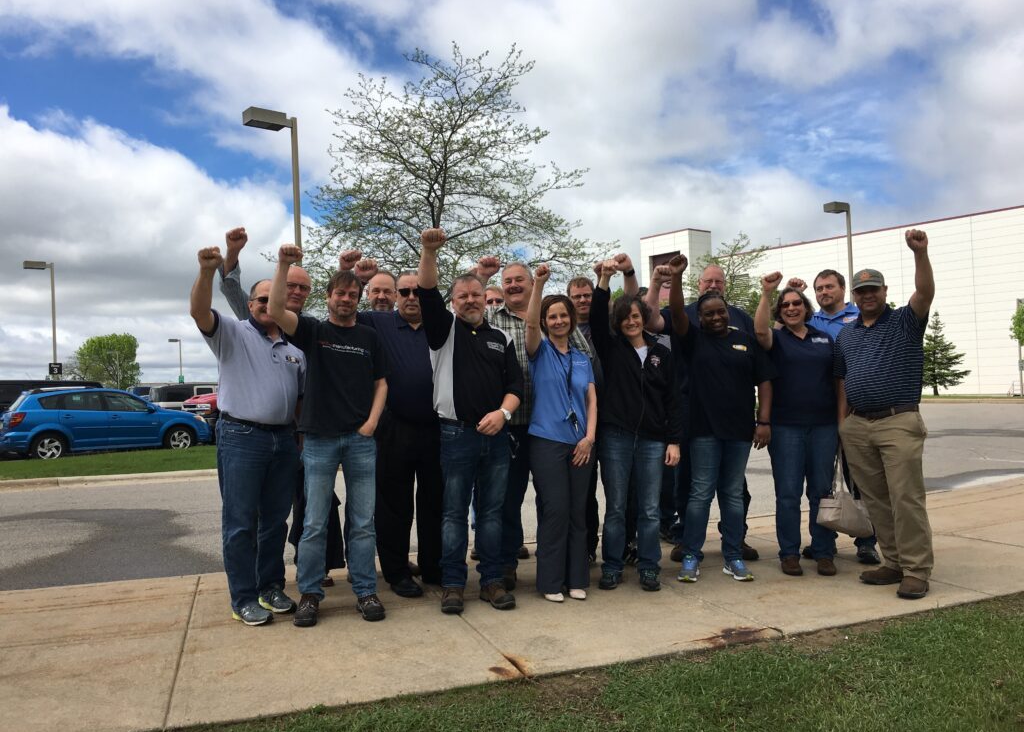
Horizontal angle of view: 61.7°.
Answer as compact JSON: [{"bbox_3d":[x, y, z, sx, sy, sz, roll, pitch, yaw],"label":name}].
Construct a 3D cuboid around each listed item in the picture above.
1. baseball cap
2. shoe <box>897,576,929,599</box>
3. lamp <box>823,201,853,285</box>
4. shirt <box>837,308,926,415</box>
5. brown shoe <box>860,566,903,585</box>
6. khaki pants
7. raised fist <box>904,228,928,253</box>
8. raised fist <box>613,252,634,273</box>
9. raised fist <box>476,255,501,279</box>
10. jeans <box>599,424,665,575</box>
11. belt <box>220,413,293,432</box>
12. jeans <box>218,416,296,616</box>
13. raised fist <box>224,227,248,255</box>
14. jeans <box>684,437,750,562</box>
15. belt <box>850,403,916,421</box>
[{"bbox_3d":[1.861,-0.450,4.490,0.175,0.130,0.250,-3,-1,38],"label":"baseball cap"},{"bbox_3d":[2.146,1.156,4.593,0.105,0.110,0.290,-3,-1,37],"label":"shoe"},{"bbox_3d":[11.777,-2.295,30.182,1.000,7.100,0.460,-2,-1,-36],"label":"lamp"},{"bbox_3d":[1.990,-0.040,4.620,0.510,0.600,0.330,-3,-1,37],"label":"shirt"},{"bbox_3d":[2.063,1.157,4.771,0.290,0.100,0.110,-2,-1,-13],"label":"brown shoe"},{"bbox_3d":[2.090,0.703,4.800,0.420,0.950,0.360,-3,-1,38],"label":"khaki pants"},{"bbox_3d":[2.084,-0.647,4.420,0.110,0.120,0.105,-3,-1,27],"label":"raised fist"},{"bbox_3d":[0.714,-0.663,5.500,0.115,0.110,0.100,-2,-1,7],"label":"raised fist"},{"bbox_3d":[-0.127,-0.547,4.720,0.115,0.120,0.100,-2,-1,-8],"label":"raised fist"},{"bbox_3d":[0.694,0.755,5.030,0.370,0.900,0.290,-2,-1,6],"label":"jeans"},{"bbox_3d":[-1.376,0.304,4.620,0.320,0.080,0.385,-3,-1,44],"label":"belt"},{"bbox_3d":[-1.356,0.779,4.570,0.340,1.010,0.400,-3,-1,44],"label":"jeans"},{"bbox_3d":[-1.558,-0.712,4.850,0.110,0.125,0.100,-2,-1,-14],"label":"raised fist"},{"bbox_3d":[1.223,0.745,5.140,0.370,0.840,0.310,-2,-1,3],"label":"jeans"},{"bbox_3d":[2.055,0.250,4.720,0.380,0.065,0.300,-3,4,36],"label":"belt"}]

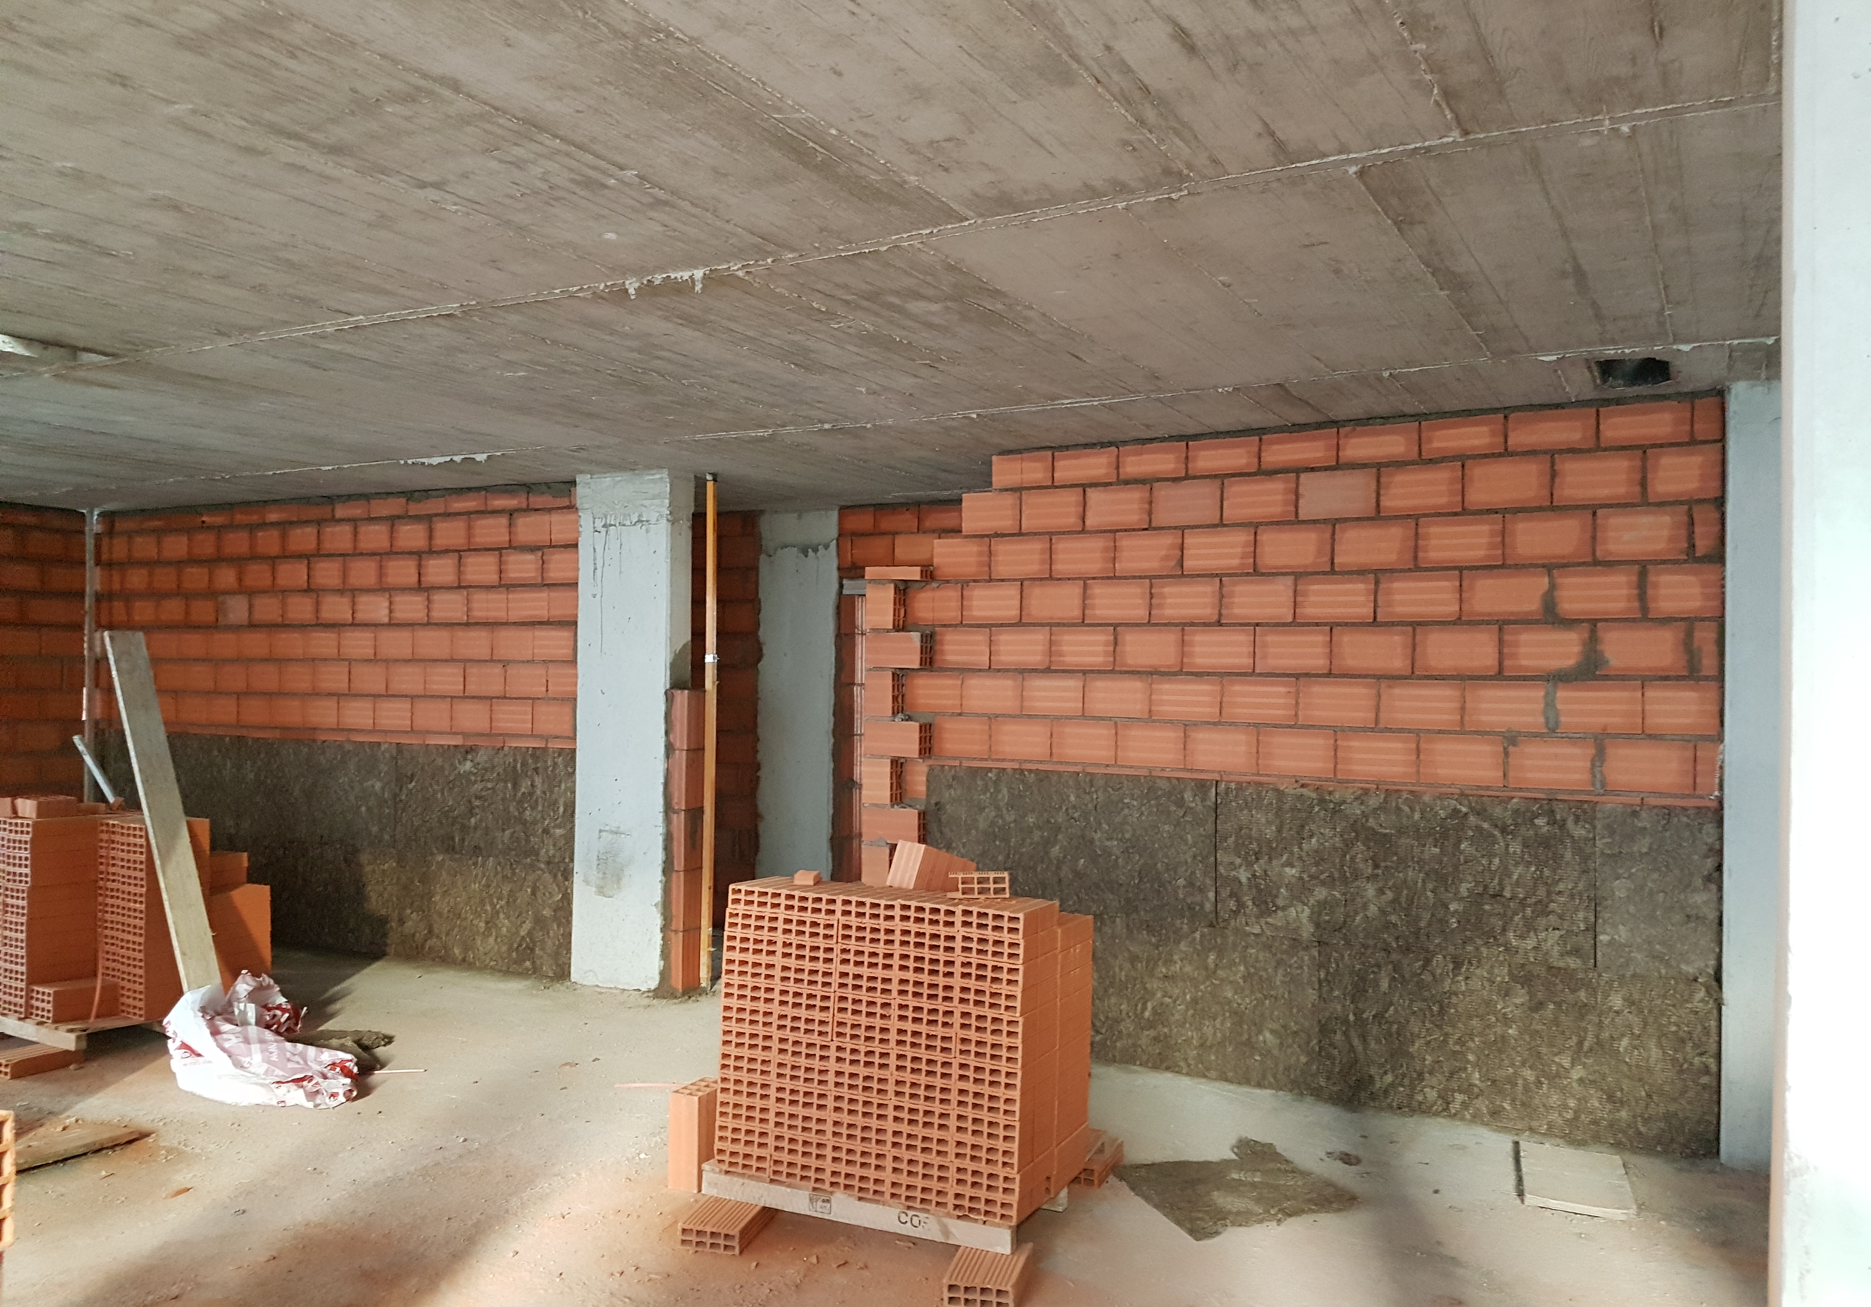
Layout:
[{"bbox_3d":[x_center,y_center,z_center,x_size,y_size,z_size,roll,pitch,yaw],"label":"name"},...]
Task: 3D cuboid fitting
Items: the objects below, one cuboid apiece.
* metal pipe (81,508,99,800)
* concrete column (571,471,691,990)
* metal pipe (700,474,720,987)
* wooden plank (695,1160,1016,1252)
[{"bbox_3d":[-5.601,0.382,9.306,0.055,2.654,0.055,0,0,28],"label":"metal pipe"},{"bbox_3d":[-1.576,0.404,7.314,0.575,2.654,0.220,0,0,28],"label":"concrete column"},{"bbox_3d":[-1.167,0.407,7.247,0.055,2.654,0.055,0,0,28],"label":"metal pipe"},{"bbox_3d":[-0.240,1.616,4.105,1.008,0.075,0.050,0,0,24],"label":"wooden plank"}]

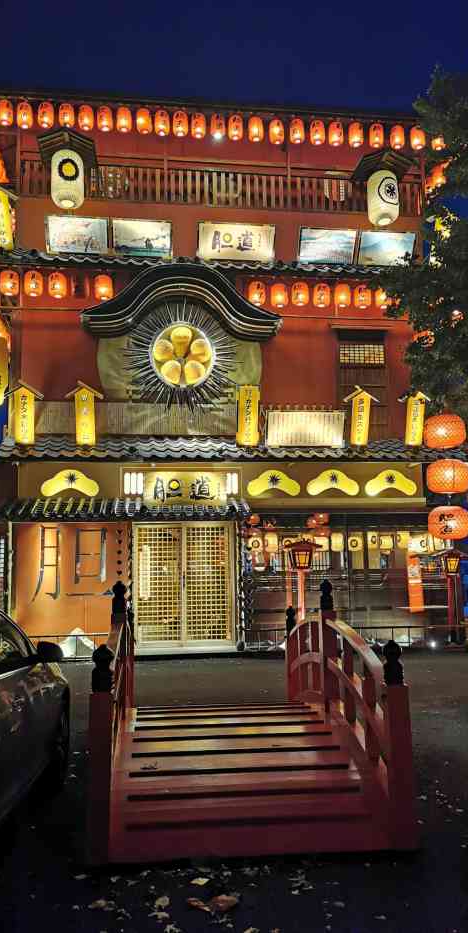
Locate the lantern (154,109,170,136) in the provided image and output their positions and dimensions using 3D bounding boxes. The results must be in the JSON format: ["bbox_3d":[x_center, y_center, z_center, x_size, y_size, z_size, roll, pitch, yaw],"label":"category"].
[{"bbox_3d":[-1.326,-6.373,13.524,0.284,0.419,0.284,0,-8,-7],"label":"lantern"}]

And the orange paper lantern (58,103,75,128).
[{"bbox_3d":[-3.056,-6.414,13.308,0.280,0.407,0.280,0,-8,-7],"label":"orange paper lantern"}]

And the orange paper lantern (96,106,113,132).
[{"bbox_3d":[-2.387,-6.454,13.520,0.278,0.433,0.278,0,-8,-7],"label":"orange paper lantern"}]

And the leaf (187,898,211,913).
[{"bbox_3d":[-0.164,2.055,3.407,0.120,0.030,0.055,-8,-11,41],"label":"leaf"}]

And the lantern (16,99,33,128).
[{"bbox_3d":[-3.680,-6.174,12.803,0.280,0.455,0.280,0,-7,-7],"label":"lantern"}]

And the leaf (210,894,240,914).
[{"bbox_3d":[-0.044,2.047,3.402,0.135,0.040,0.100,0,-8,-7],"label":"leaf"}]

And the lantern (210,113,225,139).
[{"bbox_3d":[-0.299,-6.186,13.203,0.280,0.455,0.280,0,-7,-7],"label":"lantern"}]

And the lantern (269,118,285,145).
[{"bbox_3d":[0.783,-6.142,13.325,0.280,0.455,0.280,0,-7,-7],"label":"lantern"}]

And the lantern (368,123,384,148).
[{"bbox_3d":[2.657,-6.161,13.548,0.280,0.455,0.280,0,-7,-7],"label":"lantern"}]

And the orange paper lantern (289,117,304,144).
[{"bbox_3d":[1.208,-6.382,13.851,0.284,0.426,0.284,0,-8,-7],"label":"orange paper lantern"}]

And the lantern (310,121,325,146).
[{"bbox_3d":[1.616,-6.439,14.038,0.278,0.433,0.278,0,-8,-7],"label":"lantern"}]

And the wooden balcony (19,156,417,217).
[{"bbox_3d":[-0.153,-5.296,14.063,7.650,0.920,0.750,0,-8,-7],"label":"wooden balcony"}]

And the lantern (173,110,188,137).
[{"bbox_3d":[-0.965,-6.185,13.124,0.280,0.455,0.280,0,-7,-7],"label":"lantern"}]

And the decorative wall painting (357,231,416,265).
[{"bbox_3d":[2.701,-3.830,12.844,1.036,0.583,0.060,0,17,-8],"label":"decorative wall painting"}]

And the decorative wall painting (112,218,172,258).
[{"bbox_3d":[-1.691,-4.199,13.404,1.070,0.680,0.090,0,14,-7],"label":"decorative wall painting"}]

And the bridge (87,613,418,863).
[{"bbox_3d":[-0.068,1.671,5.807,1.800,1.400,3.500,0,-8,-6],"label":"bridge"}]

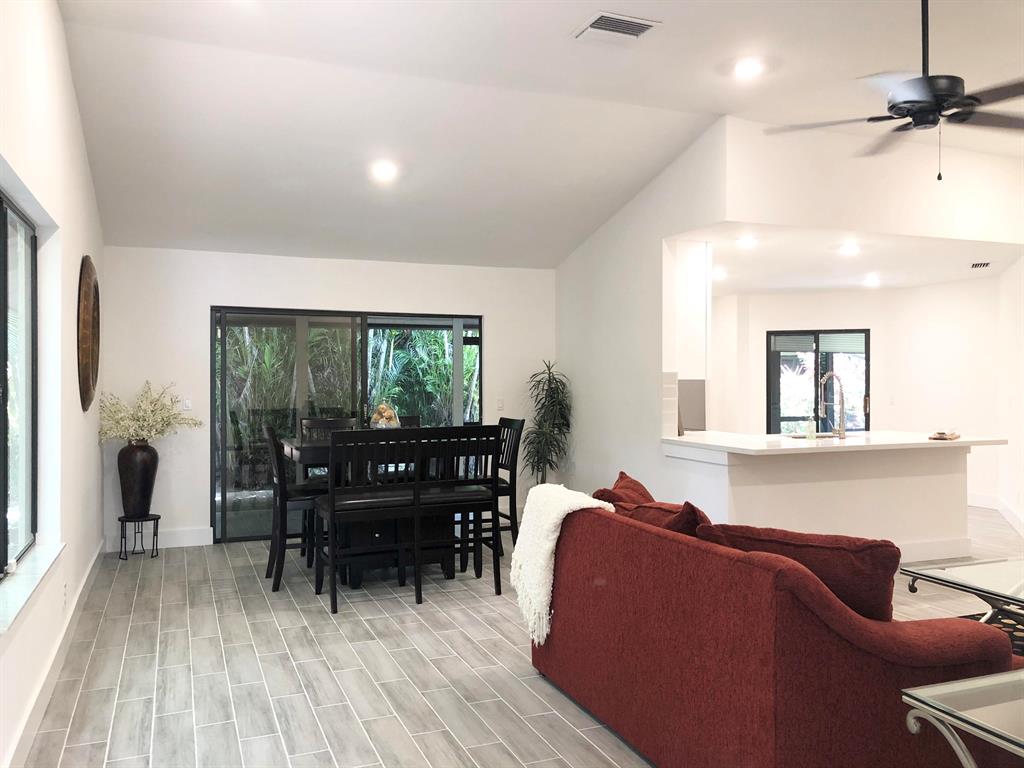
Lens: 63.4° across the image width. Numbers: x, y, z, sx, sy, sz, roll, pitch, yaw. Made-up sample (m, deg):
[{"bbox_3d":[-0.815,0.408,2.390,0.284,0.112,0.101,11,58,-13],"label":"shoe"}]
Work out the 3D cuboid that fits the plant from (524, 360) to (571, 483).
[{"bbox_3d":[0.326,0.562,7.691,0.460,1.560,0.460,0,0,0],"label":"plant"}]

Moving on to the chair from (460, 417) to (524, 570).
[{"bbox_3d":[-0.215,0.816,6.264,0.540,1.080,0.470,0,1,-22],"label":"chair"}]

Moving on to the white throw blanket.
[{"bbox_3d":[0.252,0.860,3.864,0.310,0.770,0.760,0,1,-22],"label":"white throw blanket"}]

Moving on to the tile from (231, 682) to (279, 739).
[{"bbox_3d":[-1.101,1.389,3.531,0.153,0.010,0.606,0,1,-22],"label":"tile"}]

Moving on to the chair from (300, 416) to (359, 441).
[{"bbox_3d":[-1.384,0.820,6.459,0.460,1.080,0.540,0,1,-22],"label":"chair"}]

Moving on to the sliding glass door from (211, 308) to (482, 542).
[{"bbox_3d":[-1.427,0.351,7.501,2.430,2.000,0.110,0,1,-22],"label":"sliding glass door"}]

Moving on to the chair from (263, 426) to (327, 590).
[{"bbox_3d":[-1.431,0.826,5.749,0.540,1.070,0.470,0,1,-22],"label":"chair"}]

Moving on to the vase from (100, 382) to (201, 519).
[{"bbox_3d":[-2.827,0.510,6.497,0.720,1.070,0.580,0,1,-22],"label":"vase"}]

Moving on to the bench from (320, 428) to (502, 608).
[{"bbox_3d":[-0.665,0.826,5.391,1.150,1.080,0.540,0,1,-22],"label":"bench"}]

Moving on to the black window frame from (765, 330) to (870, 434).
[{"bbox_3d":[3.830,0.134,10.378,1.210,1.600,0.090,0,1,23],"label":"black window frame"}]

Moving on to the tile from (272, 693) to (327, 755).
[{"bbox_3d":[-0.872,1.389,3.383,0.153,0.010,0.606,0,1,-22],"label":"tile"}]

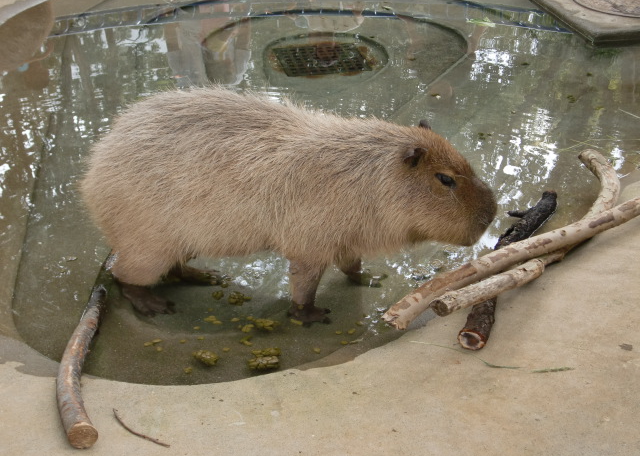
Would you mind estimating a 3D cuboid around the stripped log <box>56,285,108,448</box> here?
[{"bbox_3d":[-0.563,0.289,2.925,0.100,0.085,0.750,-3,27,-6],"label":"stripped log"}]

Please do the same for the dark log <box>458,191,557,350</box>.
[{"bbox_3d":[0.527,0.078,3.317,0.110,0.085,0.920,10,29,19],"label":"dark log"}]

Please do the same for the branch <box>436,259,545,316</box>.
[{"bbox_3d":[0.434,0.146,3.094,0.360,0.055,0.052,-19,33,-32],"label":"branch"}]

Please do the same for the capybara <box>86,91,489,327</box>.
[{"bbox_3d":[-0.080,-0.069,3.175,1.060,0.600,0.380,3,27,5],"label":"capybara"}]

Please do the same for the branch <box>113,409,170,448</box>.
[{"bbox_3d":[-0.396,0.435,2.660,0.195,0.011,0.030,23,35,38],"label":"branch"}]

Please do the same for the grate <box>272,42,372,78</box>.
[{"bbox_3d":[0.006,-0.701,5.142,0.350,0.030,0.350,-5,27,-10],"label":"grate"}]

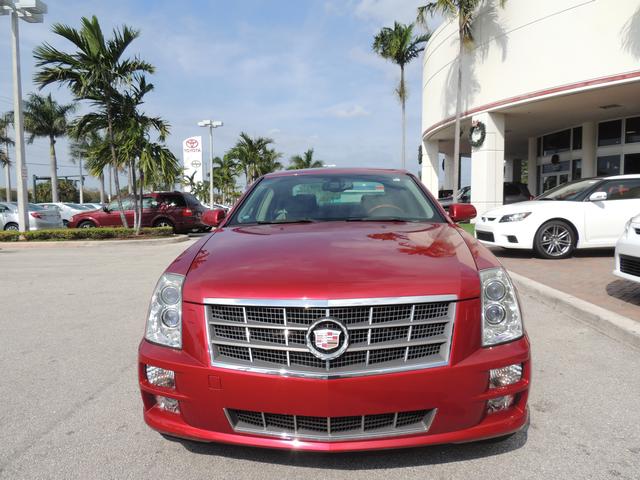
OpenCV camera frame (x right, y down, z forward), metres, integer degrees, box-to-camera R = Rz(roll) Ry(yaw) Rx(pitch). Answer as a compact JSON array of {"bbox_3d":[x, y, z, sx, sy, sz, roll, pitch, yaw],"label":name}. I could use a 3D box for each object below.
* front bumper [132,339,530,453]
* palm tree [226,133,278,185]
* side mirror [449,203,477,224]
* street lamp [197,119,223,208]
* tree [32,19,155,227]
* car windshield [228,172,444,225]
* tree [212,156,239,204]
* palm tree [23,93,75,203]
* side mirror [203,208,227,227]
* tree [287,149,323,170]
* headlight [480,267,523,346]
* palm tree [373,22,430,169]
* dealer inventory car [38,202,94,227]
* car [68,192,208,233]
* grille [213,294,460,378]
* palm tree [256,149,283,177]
[{"bbox_3d":[0.044,0.579,1.855,1.820,0.360,0.560,0,4,3],"label":"front bumper"},{"bbox_3d":[-5.580,-5.241,37.265,4.200,7.470,4.000,0,4,4],"label":"palm tree"},{"bbox_3d":[1.047,-0.198,3.250,0.210,0.140,0.130,0,4,4],"label":"side mirror"},{"bbox_3d":[-8.339,-5.271,34.285,1.950,8.020,1.700,0,4,4],"label":"street lamp"},{"bbox_3d":[-7.438,-3.827,14.700,4.000,7.300,3.800,0,4,0],"label":"tree"},{"bbox_3d":[0.125,-0.344,3.276,1.500,0.420,0.850,0,4,3],"label":"car windshield"},{"bbox_3d":[-9.967,-5.506,47.238,2.900,6.700,2.900,0,4,4],"label":"tree"},{"bbox_3d":[-23.008,-7.006,38.400,4.300,11.280,4.300,0,4,4],"label":"palm tree"},{"bbox_3d":[-0.803,-0.167,3.360,0.200,0.140,0.130,0,4,4],"label":"side mirror"},{"bbox_3d":[-1.423,-5.292,42.240,3.500,6.760,3.500,0,4,4],"label":"tree"},{"bbox_3d":[0.790,0.288,1.959,0.260,0.310,0.400,0,4,3],"label":"headlight"},{"bbox_3d":[5.327,-7.699,29.000,3.800,13.030,3.700,0,4,0],"label":"palm tree"},{"bbox_3d":[-13.400,-1.203,21.900,4.700,1.460,1.800,0,4,3],"label":"dealer inventory car"},{"bbox_3d":[-7.150,-1.005,17.200,5.000,1.680,1.870,0,4,1],"label":"car"},{"bbox_3d":[0.043,0.357,1.661,0.960,0.280,0.170,0,4,4],"label":"grille"},{"bbox_3d":[-4.330,-4.815,38.000,2.700,6.040,2.700,0,4,0],"label":"palm tree"}]

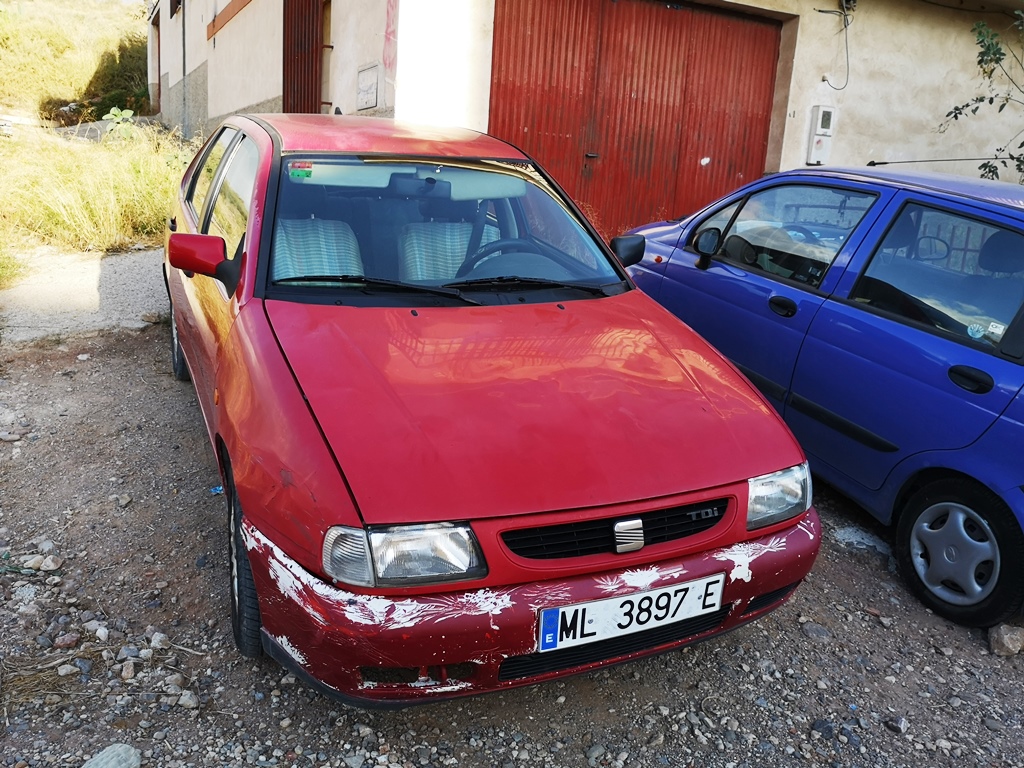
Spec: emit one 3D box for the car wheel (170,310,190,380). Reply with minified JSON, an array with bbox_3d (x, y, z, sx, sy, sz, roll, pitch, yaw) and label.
[{"bbox_3d":[-1.745,-0.300,4.369,0.180,0.575,0.575,-4,20,-25],"label":"car wheel"}]

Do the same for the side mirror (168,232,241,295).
[{"bbox_3d":[-0.976,-0.397,2.568,0.220,0.170,0.130,-4,20,-25],"label":"side mirror"}]

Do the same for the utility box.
[{"bbox_3d":[2.900,-2.324,7.507,0.190,0.520,0.085,-1,11,-22],"label":"utility box"}]

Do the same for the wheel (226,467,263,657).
[{"bbox_3d":[-0.696,0.477,2.304,0.180,0.575,0.575,-4,20,-25],"label":"wheel"}]

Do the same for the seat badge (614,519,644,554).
[{"bbox_3d":[0.277,0.361,1.903,0.079,0.081,0.018,-4,6,-25],"label":"seat badge"}]

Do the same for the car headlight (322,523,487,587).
[{"bbox_3d":[-0.238,0.351,1.738,0.350,0.135,0.155,-1,13,-13],"label":"car headlight"}]

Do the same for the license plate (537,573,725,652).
[{"bbox_3d":[0.299,0.540,1.905,0.520,0.110,0.015,-4,17,-25],"label":"license plate"}]

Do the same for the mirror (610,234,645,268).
[{"bbox_3d":[0.463,-0.516,3.244,0.220,0.170,0.130,-4,20,-25],"label":"mirror"}]

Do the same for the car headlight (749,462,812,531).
[{"bbox_3d":[0.727,0.281,2.195,0.350,0.135,0.155,-8,16,-38],"label":"car headlight"}]

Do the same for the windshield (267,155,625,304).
[{"bbox_3d":[-0.236,-0.572,2.845,1.360,0.120,0.790,-4,54,-25],"label":"windshield"}]

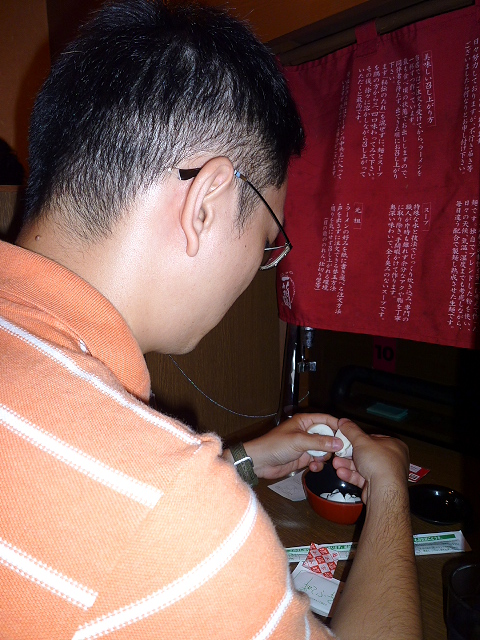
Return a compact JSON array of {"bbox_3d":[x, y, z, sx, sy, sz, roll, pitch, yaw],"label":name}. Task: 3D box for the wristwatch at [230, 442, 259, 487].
[{"bbox_3d":[0.010,0.191,0.617,0.037,0.060,0.050,-20,18,6],"label":"wristwatch"}]

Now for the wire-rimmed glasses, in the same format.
[{"bbox_3d":[-0.043,-0.087,0.384,0.138,0.036,0.142,11,-16,37],"label":"wire-rimmed glasses"}]

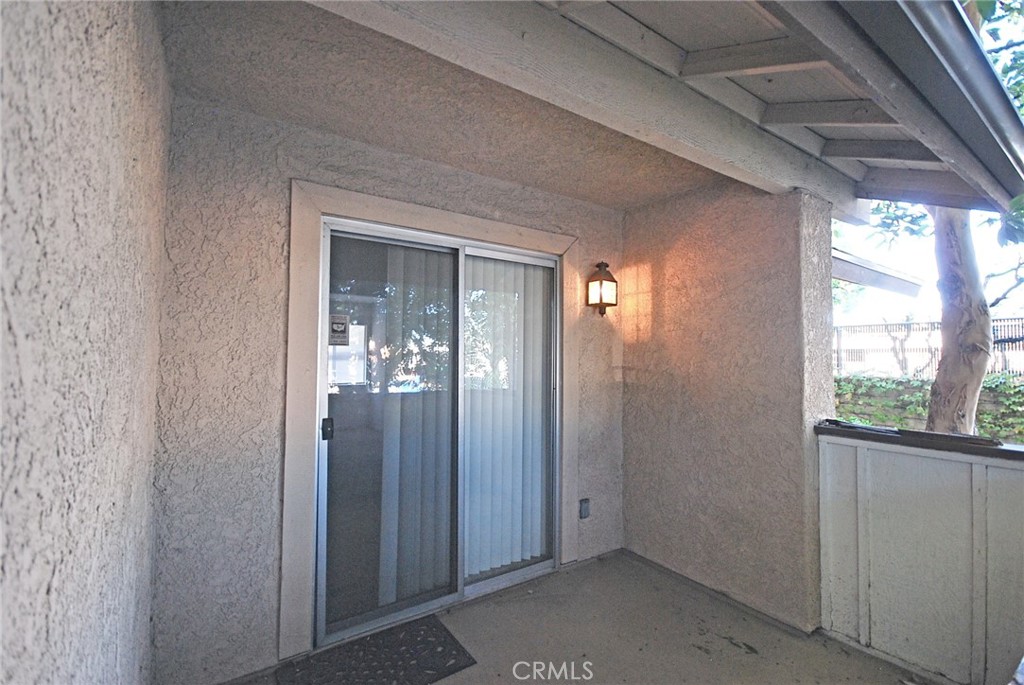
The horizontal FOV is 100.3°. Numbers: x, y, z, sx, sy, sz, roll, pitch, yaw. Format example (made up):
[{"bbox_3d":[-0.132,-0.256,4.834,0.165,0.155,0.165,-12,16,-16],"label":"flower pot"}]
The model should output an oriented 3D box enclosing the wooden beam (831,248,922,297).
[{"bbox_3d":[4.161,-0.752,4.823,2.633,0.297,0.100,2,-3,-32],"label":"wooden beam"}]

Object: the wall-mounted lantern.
[{"bbox_3d":[0.617,-0.364,2.935,0.150,0.387,0.167,2,-3,-32],"label":"wall-mounted lantern"}]

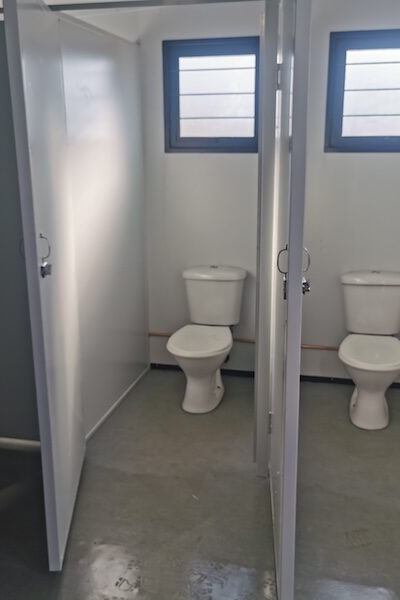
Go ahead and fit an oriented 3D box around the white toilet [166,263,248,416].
[{"bbox_3d":[0.058,0.219,3.611,0.390,0.760,0.700,2,14,9],"label":"white toilet"}]

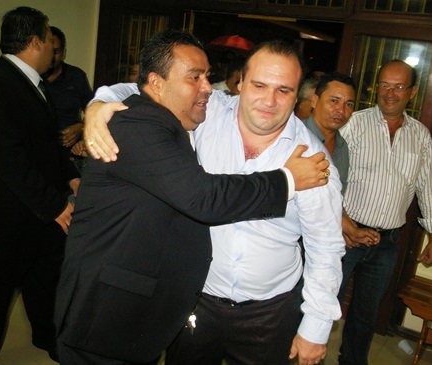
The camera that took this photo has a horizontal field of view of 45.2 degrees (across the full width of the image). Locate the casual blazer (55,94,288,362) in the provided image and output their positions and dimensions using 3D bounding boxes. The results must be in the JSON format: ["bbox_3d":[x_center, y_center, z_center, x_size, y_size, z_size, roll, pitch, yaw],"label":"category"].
[{"bbox_3d":[-0.135,0.125,1.500,0.580,0.750,0.540,9,13,5],"label":"casual blazer"}]

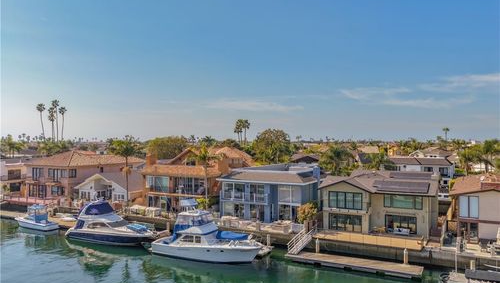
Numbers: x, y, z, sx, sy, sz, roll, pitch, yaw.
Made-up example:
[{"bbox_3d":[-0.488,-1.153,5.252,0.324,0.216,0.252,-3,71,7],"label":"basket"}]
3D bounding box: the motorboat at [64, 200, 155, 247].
[{"bbox_3d":[-17.622,10.200,50.469,13.400,5.200,4.200,0,0,24],"label":"motorboat"}]

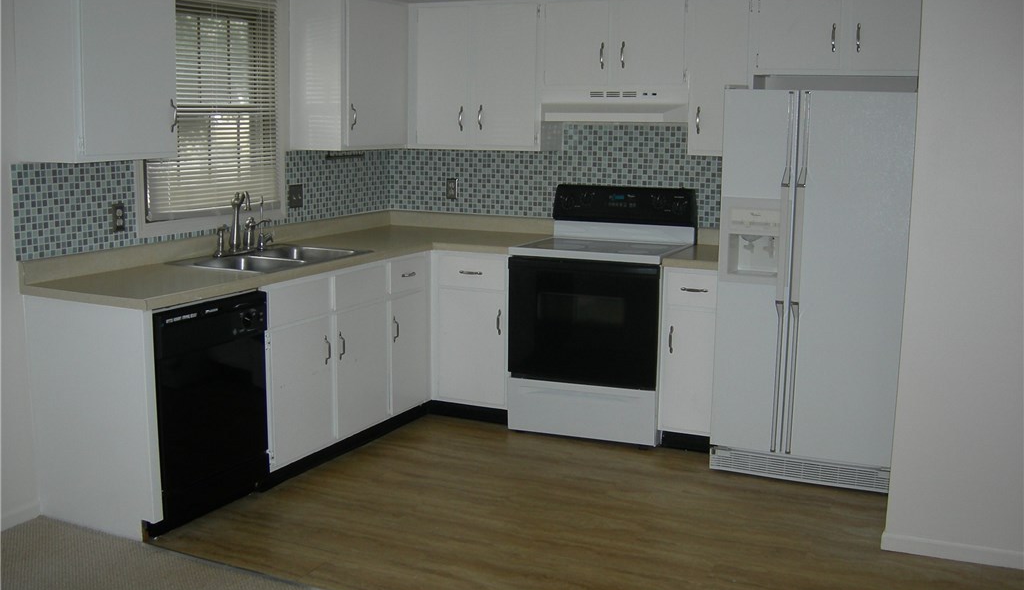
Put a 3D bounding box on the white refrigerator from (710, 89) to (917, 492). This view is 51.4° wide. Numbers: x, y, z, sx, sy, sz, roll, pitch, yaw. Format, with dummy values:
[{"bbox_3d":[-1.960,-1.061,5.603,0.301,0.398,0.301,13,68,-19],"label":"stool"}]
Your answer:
[{"bbox_3d":[1.394,-0.056,4.727,0.810,1.668,0.741,5,10,25],"label":"white refrigerator"}]

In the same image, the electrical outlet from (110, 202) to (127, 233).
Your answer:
[{"bbox_3d":[-1.607,-0.318,4.356,0.012,0.121,0.069,5,11,27],"label":"electrical outlet"}]

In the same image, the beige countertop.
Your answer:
[{"bbox_3d":[-0.319,-0.161,4.589,2.125,0.131,2.504,5,11,27],"label":"beige countertop"}]

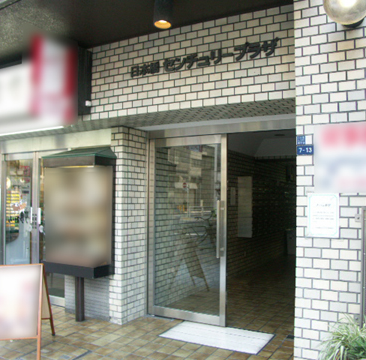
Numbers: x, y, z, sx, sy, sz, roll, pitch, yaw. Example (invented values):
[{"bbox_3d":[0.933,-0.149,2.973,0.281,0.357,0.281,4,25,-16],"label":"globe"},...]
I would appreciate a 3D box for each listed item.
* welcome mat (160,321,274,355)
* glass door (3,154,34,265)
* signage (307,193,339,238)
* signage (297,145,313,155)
[{"bbox_3d":[0.338,1.539,3.846,1.020,0.020,0.550,-1,-3,28],"label":"welcome mat"},{"bbox_3d":[-2.175,0.599,5.167,0.620,1.920,0.050,-1,-3,28],"label":"glass door"},{"bbox_3d":[0.923,0.232,2.555,0.210,0.297,0.006,-1,-3,28],"label":"signage"},{"bbox_3d":[0.828,-0.202,2.626,0.108,0.062,0.008,-1,-3,28],"label":"signage"}]

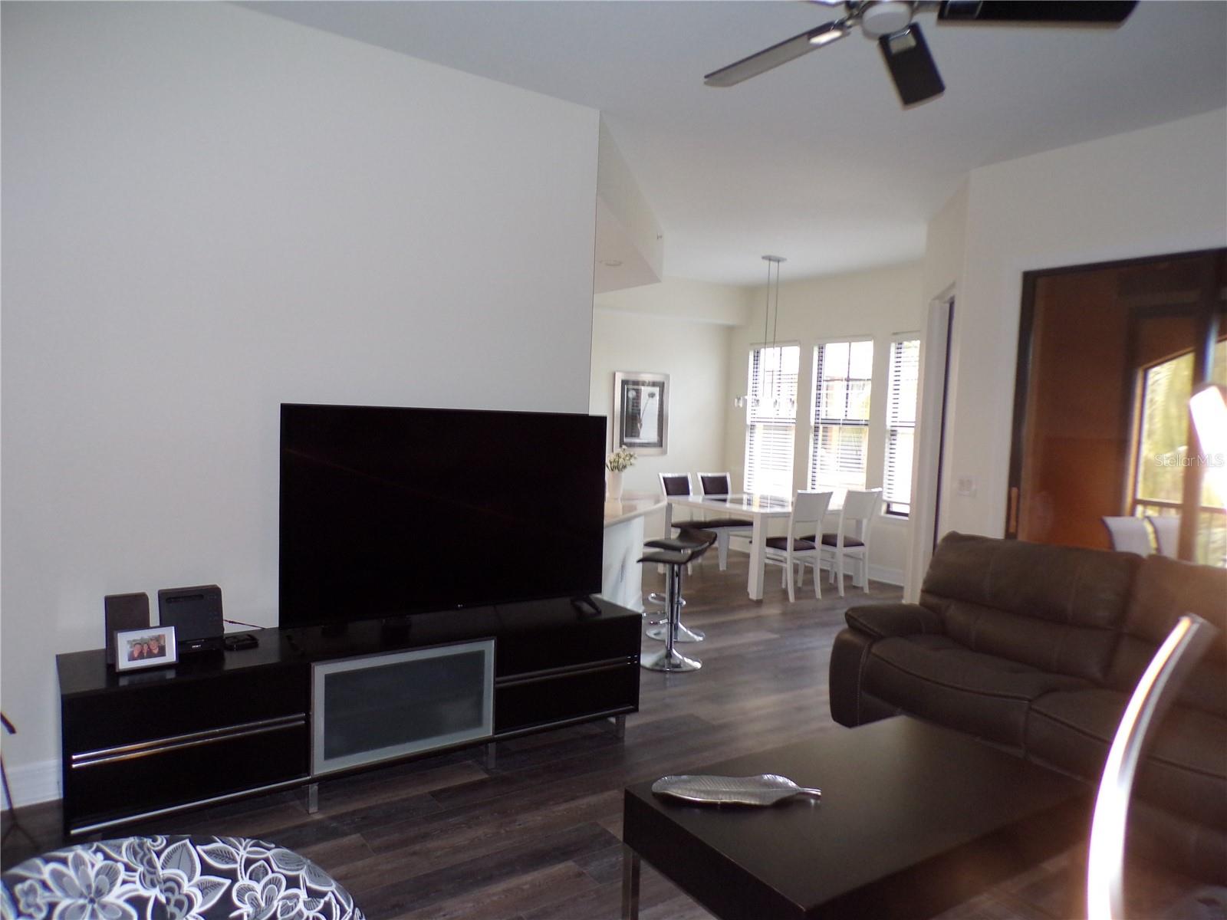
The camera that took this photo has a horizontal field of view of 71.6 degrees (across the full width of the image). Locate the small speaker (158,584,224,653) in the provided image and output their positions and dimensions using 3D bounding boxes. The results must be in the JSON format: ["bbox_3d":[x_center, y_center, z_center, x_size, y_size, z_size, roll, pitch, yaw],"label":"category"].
[{"bbox_3d":[-1.588,0.600,3.197,0.215,0.242,0.109,0,3,-36],"label":"small speaker"}]

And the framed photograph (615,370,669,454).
[{"bbox_3d":[0.340,-0.510,9.577,0.745,0.914,0.035,0,3,-34],"label":"framed photograph"}]

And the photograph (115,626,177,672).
[{"bbox_3d":[-1.645,0.659,3.005,0.191,0.141,0.045,0,-7,-36],"label":"photograph"}]

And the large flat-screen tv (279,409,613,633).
[{"bbox_3d":[-0.670,0.254,3.732,1.530,0.939,0.248,0,3,-36],"label":"large flat-screen tv"}]

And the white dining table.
[{"bbox_3d":[1.438,0.780,8.235,1.431,0.755,1.431,0,3,-34],"label":"white dining table"}]

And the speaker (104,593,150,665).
[{"bbox_3d":[-1.766,0.603,3.081,0.134,0.236,0.099,0,3,-36],"label":"speaker"}]

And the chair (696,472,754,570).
[{"bbox_3d":[1.223,0.639,9.050,0.487,0.944,0.566,0,3,-34],"label":"chair"}]

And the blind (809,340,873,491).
[{"bbox_3d":[2.349,-0.415,8.854,0.060,1.669,0.785,0,3,-34],"label":"blind"}]

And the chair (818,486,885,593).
[{"bbox_3d":[2.071,0.728,7.768,0.487,0.944,0.566,0,3,-34],"label":"chair"}]

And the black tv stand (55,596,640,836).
[{"bbox_3d":[-0.967,1.014,3.595,2.325,0.584,0.522,0,3,-36],"label":"black tv stand"}]

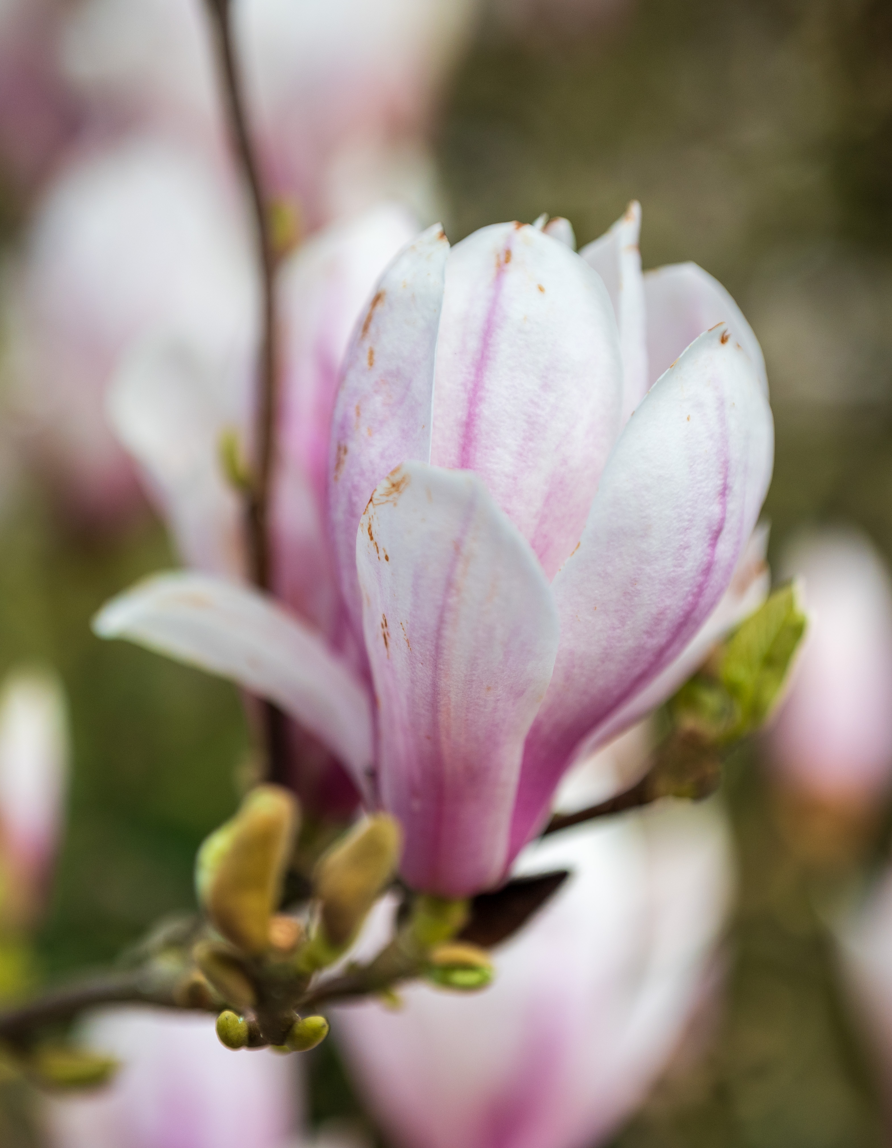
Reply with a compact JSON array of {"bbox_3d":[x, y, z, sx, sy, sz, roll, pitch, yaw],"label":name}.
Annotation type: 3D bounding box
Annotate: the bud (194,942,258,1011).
[{"bbox_3d":[-0.035,0.064,0.416,0.006,0.013,0.006,-40,6,0],"label":"bud"}]

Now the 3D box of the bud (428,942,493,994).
[{"bbox_3d":[0.002,0.062,0.412,0.011,0.007,0.007,-3,0,24],"label":"bud"}]

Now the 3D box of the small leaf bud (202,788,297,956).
[{"bbox_3d":[-0.031,0.047,0.418,0.013,0.026,0.012,8,5,0],"label":"small leaf bud"}]

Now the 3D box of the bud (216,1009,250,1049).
[{"bbox_3d":[-0.033,0.070,0.405,0.005,0.006,0.005,-28,15,0],"label":"bud"}]

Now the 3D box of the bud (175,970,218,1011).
[{"bbox_3d":[-0.040,0.067,0.424,0.005,0.008,0.005,-43,6,0],"label":"bud"}]

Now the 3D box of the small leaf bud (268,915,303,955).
[{"bbox_3d":[-0.025,0.057,0.415,0.006,0.006,0.006,6,17,0],"label":"small leaf bud"}]

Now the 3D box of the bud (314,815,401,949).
[{"bbox_3d":[-0.014,0.049,0.418,0.009,0.022,0.009,24,5,0],"label":"bud"}]

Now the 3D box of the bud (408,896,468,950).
[{"bbox_3d":[-0.001,0.056,0.420,0.009,0.009,0.009,15,6,0],"label":"bud"}]

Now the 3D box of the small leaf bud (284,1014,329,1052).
[{"bbox_3d":[-0.022,0.071,0.405,0.007,0.005,0.005,-40,0,14],"label":"small leaf bud"}]

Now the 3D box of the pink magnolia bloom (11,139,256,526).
[{"bbox_3d":[-0.082,-0.064,0.700,0.065,0.100,0.065,6,3,0],"label":"pink magnolia bloom"}]

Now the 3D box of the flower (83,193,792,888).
[{"bbox_3d":[-0.002,-0.004,0.432,0.109,0.110,0.095,4,3,0],"label":"flower"}]

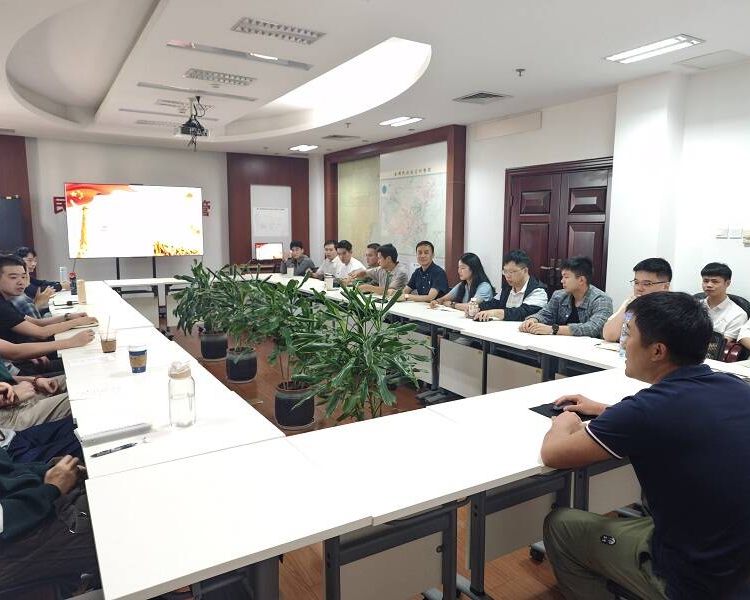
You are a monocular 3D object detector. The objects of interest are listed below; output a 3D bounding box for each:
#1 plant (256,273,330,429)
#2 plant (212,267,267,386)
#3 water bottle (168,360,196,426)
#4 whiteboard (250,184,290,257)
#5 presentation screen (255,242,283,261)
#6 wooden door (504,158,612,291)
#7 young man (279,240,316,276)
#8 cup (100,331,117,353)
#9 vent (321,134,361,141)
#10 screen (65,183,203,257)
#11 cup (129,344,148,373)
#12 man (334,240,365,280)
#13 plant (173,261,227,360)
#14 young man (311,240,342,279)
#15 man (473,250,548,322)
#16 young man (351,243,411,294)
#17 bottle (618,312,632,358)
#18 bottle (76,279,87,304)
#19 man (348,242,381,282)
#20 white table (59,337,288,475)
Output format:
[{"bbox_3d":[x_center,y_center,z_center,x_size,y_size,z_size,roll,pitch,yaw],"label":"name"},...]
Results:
[{"bbox_3d":[-0.611,0.361,3.954,0.584,1.134,0.584,-1,8,-9],"label":"plant"},{"bbox_3d":[-1.301,0.213,5.100,0.567,1.107,0.567,-2,8,-14],"label":"plant"},{"bbox_3d":[-0.709,0.336,1.954,0.097,0.230,0.097,-4,9,-31],"label":"water bottle"},{"bbox_3d":[-1.888,-1.413,9.748,0.780,1.330,0.030,-4,9,-31],"label":"whiteboard"},{"bbox_3d":[-1.874,-0.859,9.405,0.505,0.300,0.070,-5,9,-32],"label":"presentation screen"},{"bbox_3d":[2.027,-0.414,5.960,0.120,2.180,1.600,-4,9,-31],"label":"wooden door"},{"bbox_3d":[-1.206,-0.284,8.353,0.750,1.270,0.550,-6,9,-38],"label":"young man"},{"bbox_3d":[-1.535,0.241,3.054,0.098,0.112,0.098,-4,9,-27],"label":"cup"},{"bbox_3d":[-0.490,-2.381,7.819,0.400,0.050,0.390,-4,9,-31],"label":"vent"},{"bbox_3d":[-3.664,-1.214,8.259,1.940,1.110,0.070,-4,9,-31],"label":"screen"},{"bbox_3d":[-1.180,0.291,2.644,0.092,0.128,0.092,-3,9,-24],"label":"cup"},{"bbox_3d":[-0.375,-0.094,6.608,0.550,1.308,0.720,8,11,44],"label":"man"},{"bbox_3d":[-1.874,0.113,5.898,0.692,1.081,0.692,-2,8,-17],"label":"plant"},{"bbox_3d":[-0.662,-0.146,7.070,0.720,1.282,0.550,-6,10,-37],"label":"young man"},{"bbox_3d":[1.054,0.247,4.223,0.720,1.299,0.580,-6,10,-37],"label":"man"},{"bbox_3d":[0.097,0.032,6.006,0.850,1.270,0.580,0,7,-3],"label":"young man"},{"bbox_3d":[1.426,0.198,3.028,0.066,0.240,0.066,-4,9,-31],"label":"bottle"},{"bbox_3d":[-2.842,-0.081,5.141,0.080,0.230,0.080,-4,9,-31],"label":"bottle"},{"bbox_3d":[-0.099,-0.006,6.072,0.720,1.283,0.550,-5,9,-31],"label":"man"},{"bbox_3d":[-1.057,0.752,2.491,0.610,0.740,1.840,-4,9,-31],"label":"white table"}]

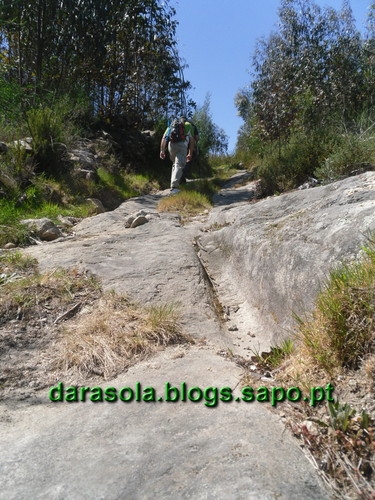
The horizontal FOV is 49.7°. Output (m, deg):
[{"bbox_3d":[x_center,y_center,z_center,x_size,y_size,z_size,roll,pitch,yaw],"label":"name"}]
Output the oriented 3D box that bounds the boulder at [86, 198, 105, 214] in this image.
[{"bbox_3d":[-1.547,-0.731,6.800,0.310,0.270,0.290,0,3,0],"label":"boulder"}]

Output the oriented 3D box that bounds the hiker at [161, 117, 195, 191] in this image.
[{"bbox_3d":[-0.225,-2.149,9.100,0.720,1.680,0.580,1,3,10],"label":"hiker"}]

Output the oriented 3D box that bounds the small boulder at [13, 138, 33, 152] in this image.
[{"bbox_3d":[-3.019,-1.912,7.400,0.370,0.260,0.320,0,3,0],"label":"small boulder"}]

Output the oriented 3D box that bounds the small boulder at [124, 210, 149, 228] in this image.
[{"bbox_3d":[-0.750,-0.449,5.950,0.360,0.250,0.300,0,3,0],"label":"small boulder"}]

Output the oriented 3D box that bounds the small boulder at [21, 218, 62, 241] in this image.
[{"bbox_3d":[-1.986,-0.279,5.500,0.560,0.290,0.420,0,3,0],"label":"small boulder"}]

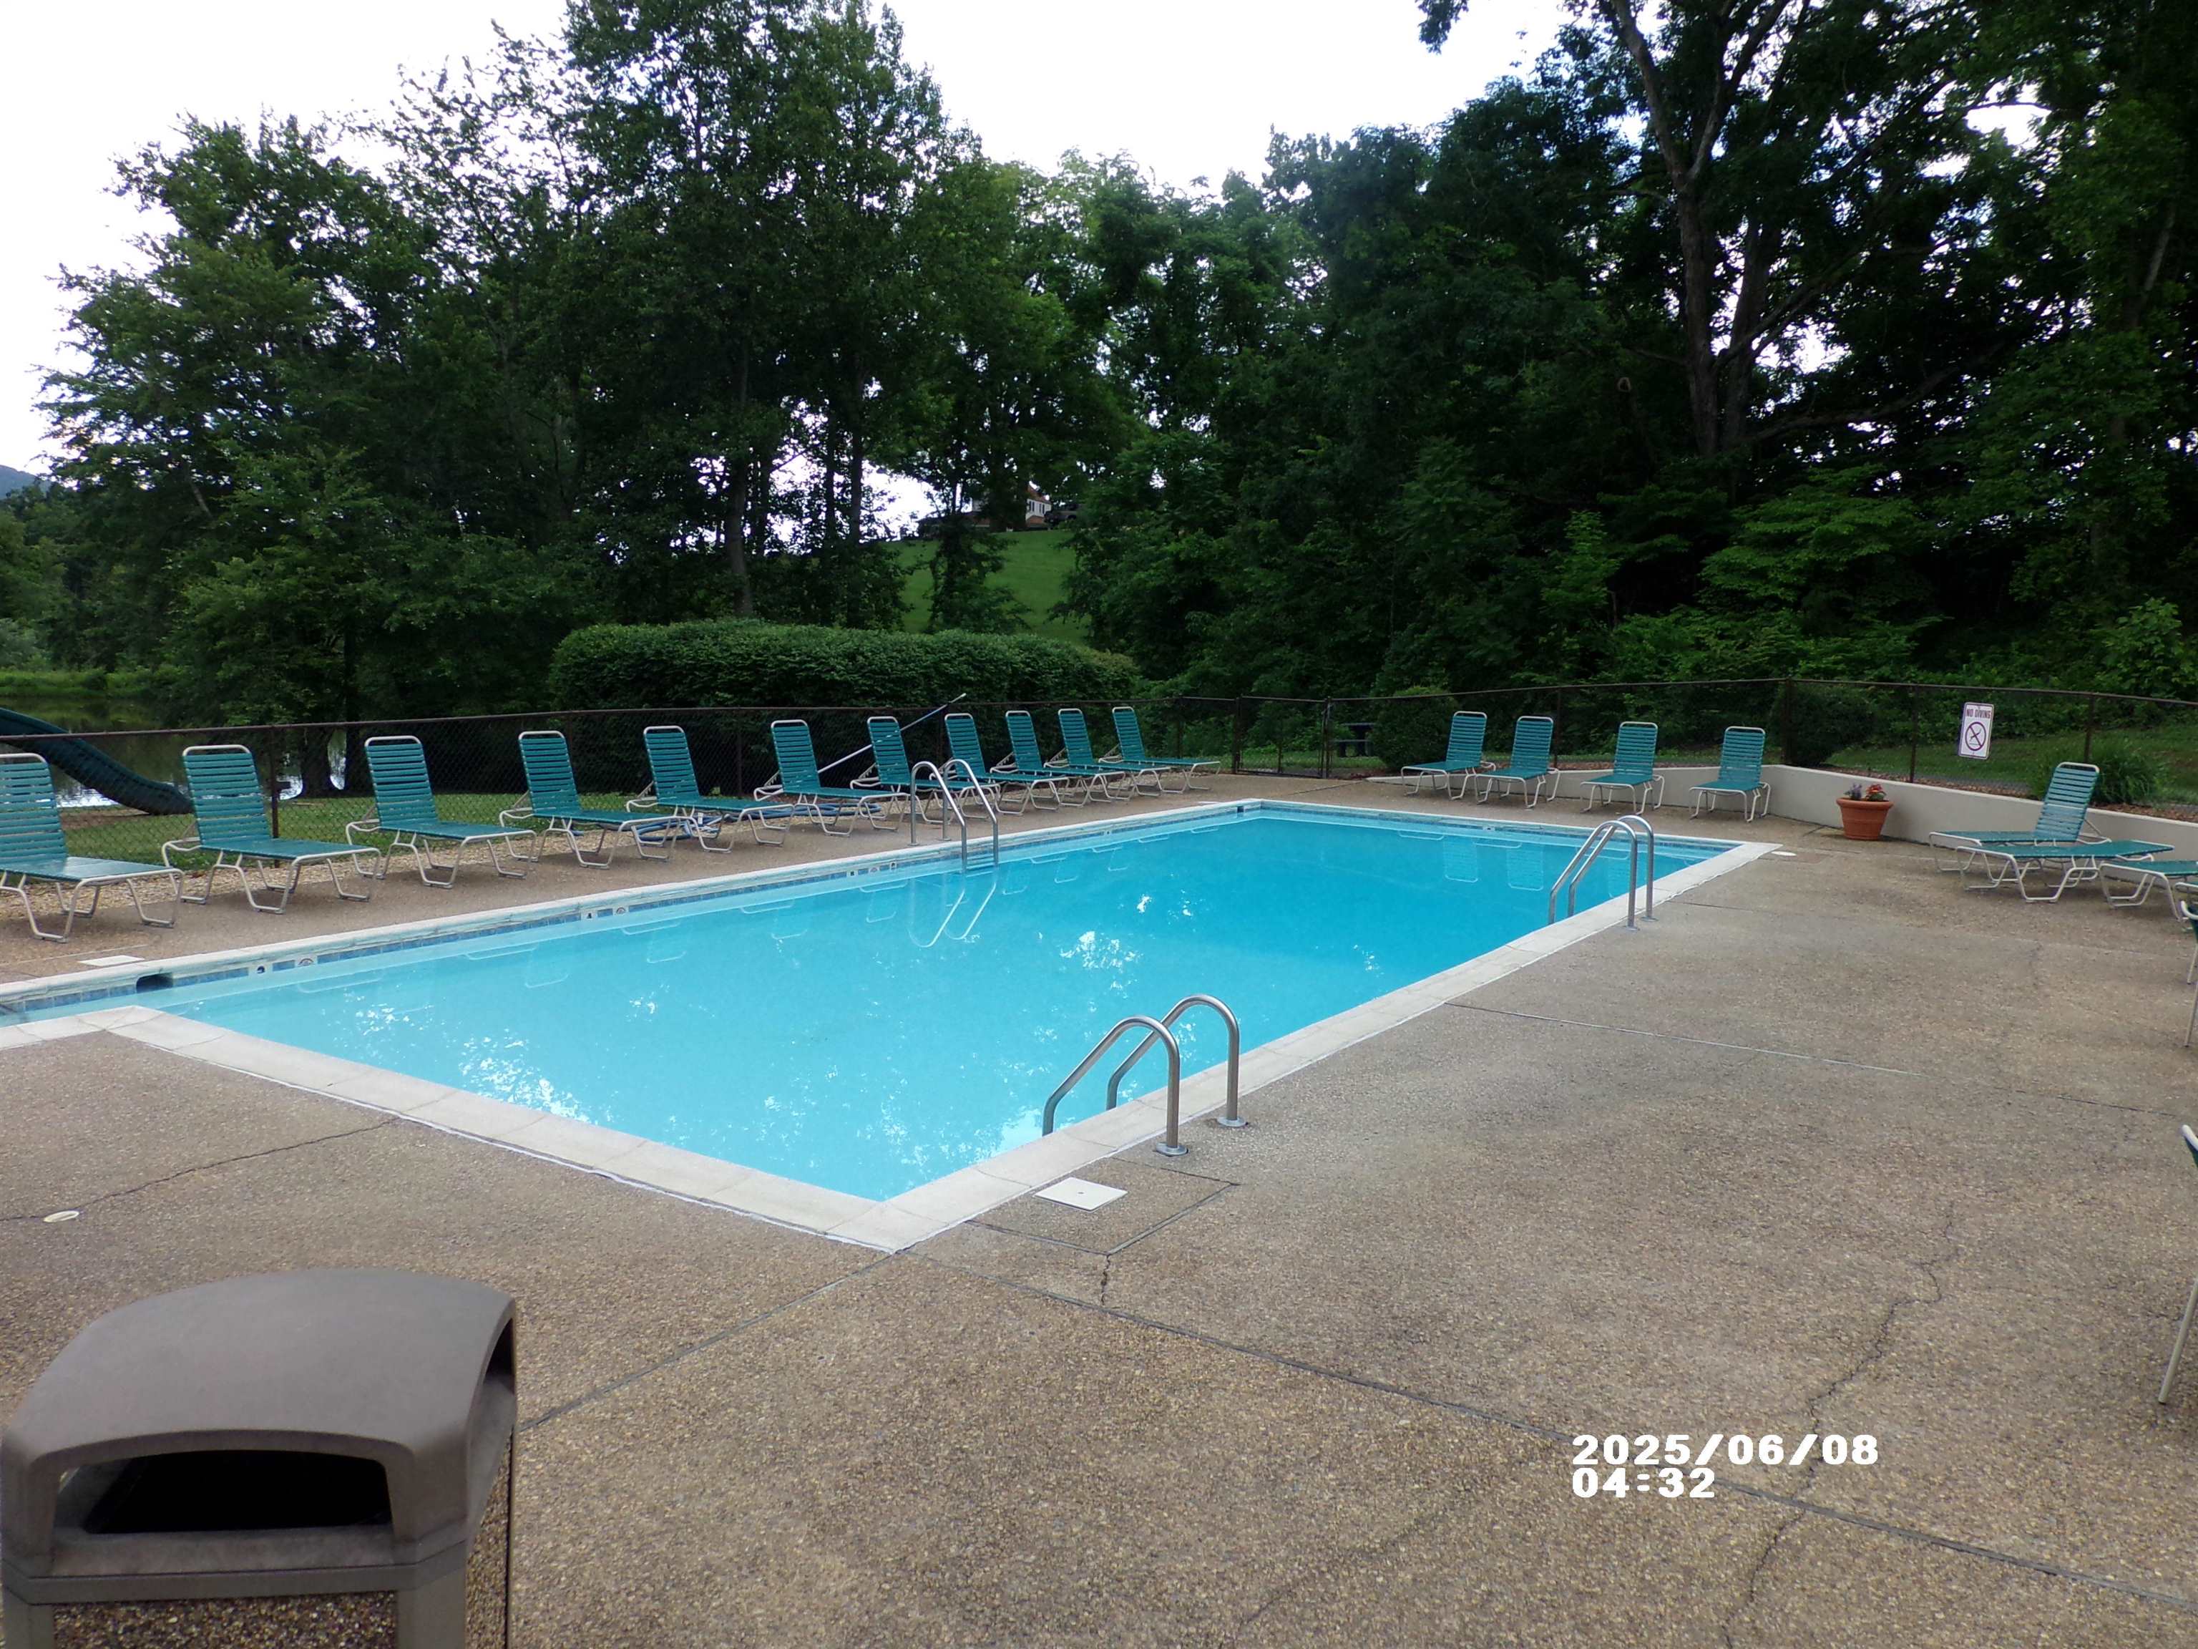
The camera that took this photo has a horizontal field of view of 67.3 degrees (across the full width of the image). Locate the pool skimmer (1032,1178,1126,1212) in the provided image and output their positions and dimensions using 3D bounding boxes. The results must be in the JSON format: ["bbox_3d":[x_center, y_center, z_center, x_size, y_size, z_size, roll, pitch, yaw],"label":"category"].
[{"bbox_3d":[-0.061,1.365,6.080,0.258,0.025,0.231,5,8,33],"label":"pool skimmer"}]

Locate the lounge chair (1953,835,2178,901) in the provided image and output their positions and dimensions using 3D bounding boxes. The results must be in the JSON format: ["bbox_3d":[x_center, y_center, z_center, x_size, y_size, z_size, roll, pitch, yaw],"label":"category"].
[{"bbox_3d":[8.303,0.383,14.182,1.725,0.434,0.660,-1,7,-16],"label":"lounge chair"}]

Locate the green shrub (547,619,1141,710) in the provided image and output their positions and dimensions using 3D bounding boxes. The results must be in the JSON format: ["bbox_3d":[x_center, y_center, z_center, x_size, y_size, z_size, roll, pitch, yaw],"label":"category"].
[{"bbox_3d":[-3.343,-1.741,23.527,8.585,2.152,1.500,-3,8,-33],"label":"green shrub"}]

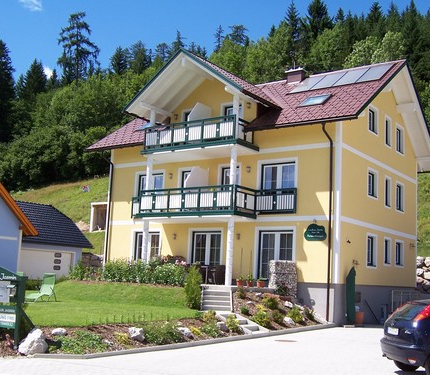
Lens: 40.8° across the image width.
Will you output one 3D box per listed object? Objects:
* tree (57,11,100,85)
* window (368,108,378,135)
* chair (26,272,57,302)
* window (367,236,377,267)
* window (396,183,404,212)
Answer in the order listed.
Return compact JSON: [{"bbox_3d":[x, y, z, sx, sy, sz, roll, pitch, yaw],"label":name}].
[{"bbox_3d":[-19.797,-18.979,83.944,6.100,14.000,6.000,5,-9,-14],"label":"tree"},{"bbox_3d":[7.175,-2.981,26.418,0.160,1.052,1.067,-4,-11,36],"label":"window"},{"bbox_3d":[-6.028,3.419,19.600,0.620,0.950,1.400,-3,-10,32],"label":"chair"},{"bbox_3d":[6.757,2.744,24.914,0.150,1.377,1.238,-3,-10,36],"label":"window"},{"bbox_3d":[9.182,0.587,28.896,0.160,1.302,1.117,-4,-11,36],"label":"window"}]

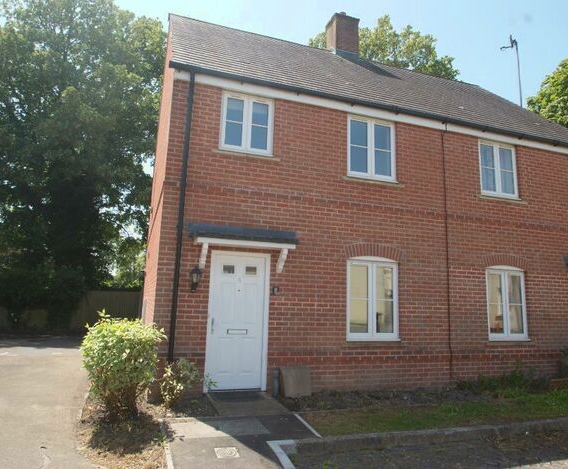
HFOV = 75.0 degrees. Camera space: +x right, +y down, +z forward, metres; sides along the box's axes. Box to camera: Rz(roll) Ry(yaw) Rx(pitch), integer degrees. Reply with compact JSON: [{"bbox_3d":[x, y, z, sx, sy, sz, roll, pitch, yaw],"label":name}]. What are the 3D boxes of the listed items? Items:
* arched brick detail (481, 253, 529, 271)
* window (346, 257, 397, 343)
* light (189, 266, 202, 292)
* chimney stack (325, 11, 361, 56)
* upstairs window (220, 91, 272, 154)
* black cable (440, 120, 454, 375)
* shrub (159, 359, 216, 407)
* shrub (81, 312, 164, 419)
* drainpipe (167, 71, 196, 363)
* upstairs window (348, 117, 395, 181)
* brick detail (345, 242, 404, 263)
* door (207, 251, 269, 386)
[{"bbox_3d":[4.346,0.555,7.316,1.120,0.300,0.100,5,-10,-16],"label":"arched brick detail"},{"bbox_3d":[1.523,1.092,6.351,1.020,1.420,0.100,5,-10,-17],"label":"window"},{"bbox_3d":[-1.291,0.638,5.374,0.170,0.360,0.200,5,-10,-17],"label":"light"},{"bbox_3d":[1.869,-6.009,11.698,0.800,1.420,0.660,5,-10,-17],"label":"chimney stack"},{"bbox_3d":[-0.608,-1.827,6.173,0.864,1.023,0.090,5,-10,-16],"label":"upstairs window"},{"bbox_3d":[3.043,0.228,6.859,0.040,4.740,0.050,5,-9,-17],"label":"black cable"},{"bbox_3d":[-1.315,1.989,5.008,0.640,0.600,0.500,5,-10,-16],"label":"shrub"},{"bbox_3d":[-1.944,1.621,4.652,1.000,1.270,0.950,5,-10,-17],"label":"shrub"},{"bbox_3d":[-1.546,-0.191,5.550,0.075,4.900,0.090,5,-10,-16],"label":"drainpipe"},{"bbox_3d":[1.622,-1.565,6.808,0.976,1.177,0.090,5,-10,-16],"label":"upstairs window"},{"bbox_3d":[1.558,0.313,6.458,1.080,0.280,0.110,5,-10,-17],"label":"brick detail"},{"bbox_3d":[-0.697,1.308,5.627,0.930,2.060,0.100,5,-10,-17],"label":"door"}]

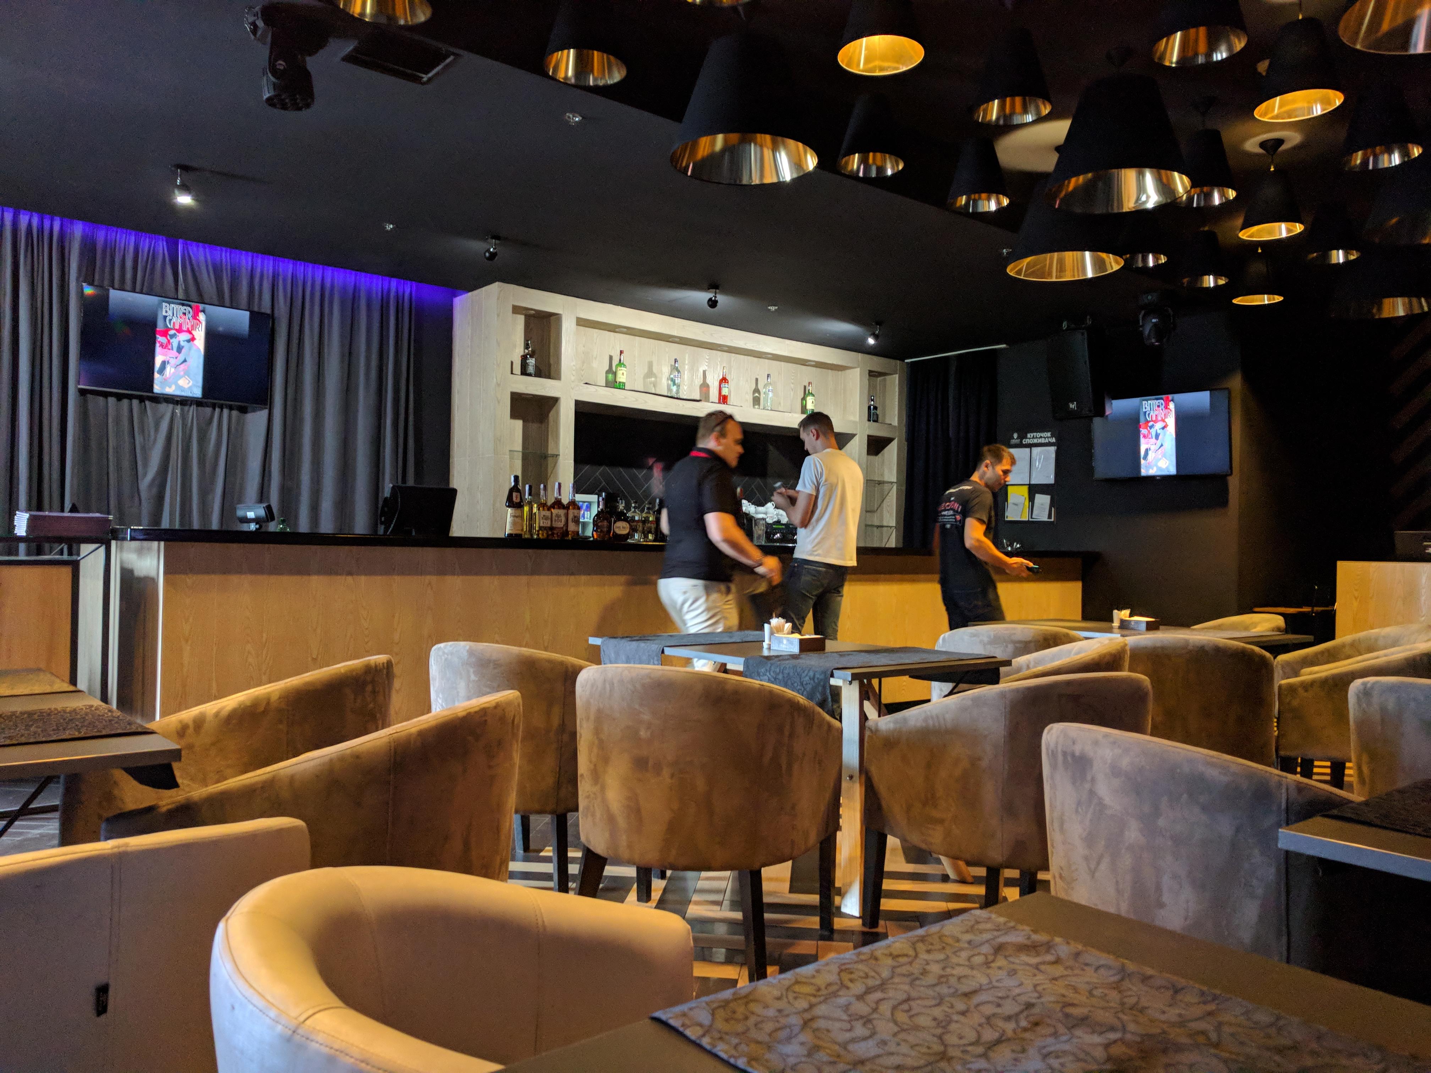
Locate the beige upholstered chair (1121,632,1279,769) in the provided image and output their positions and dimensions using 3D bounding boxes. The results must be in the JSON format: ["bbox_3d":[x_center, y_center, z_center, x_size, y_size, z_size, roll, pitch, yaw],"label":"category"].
[{"bbox_3d":[1.915,0.798,4.426,0.650,0.800,0.652,0,-1,32],"label":"beige upholstered chair"}]

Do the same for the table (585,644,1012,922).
[{"bbox_3d":[0.253,0.790,4.031,0.800,0.750,1.470,2,-1,-39],"label":"table"}]

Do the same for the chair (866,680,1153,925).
[{"bbox_3d":[0.862,0.767,3.064,0.630,0.790,0.630,1,-1,-25],"label":"chair"}]

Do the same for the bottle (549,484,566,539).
[{"bbox_3d":[-0.852,-0.137,5.800,0.093,0.302,0.093,1,-1,-17],"label":"bottle"}]

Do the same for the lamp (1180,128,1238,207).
[{"bbox_3d":[2.078,-1.571,4.552,0.250,0.265,0.250,2,-1,-39],"label":"lamp"}]

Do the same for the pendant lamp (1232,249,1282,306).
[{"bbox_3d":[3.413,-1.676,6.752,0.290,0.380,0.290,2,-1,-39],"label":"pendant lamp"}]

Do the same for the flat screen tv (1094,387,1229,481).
[{"bbox_3d":[3.334,-0.748,8.088,0.070,0.615,1.090,-5,3,-39],"label":"flat screen tv"}]

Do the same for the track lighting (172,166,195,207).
[{"bbox_3d":[-2.503,-1.644,5.050,0.090,0.185,0.100,2,-1,-30],"label":"track lighting"}]

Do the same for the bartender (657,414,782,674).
[{"bbox_3d":[0.013,0.289,5.077,0.520,1.775,0.520,2,-1,-25],"label":"bartender"}]

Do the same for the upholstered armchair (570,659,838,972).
[{"bbox_3d":[-0.066,0.744,3.034,0.650,0.800,0.652,1,-1,26],"label":"upholstered armchair"}]

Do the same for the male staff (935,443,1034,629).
[{"bbox_3d":[1.537,0.340,6.197,0.480,1.765,0.480,2,-1,-32],"label":"male staff"}]

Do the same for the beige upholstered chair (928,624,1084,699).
[{"bbox_3d":[1.345,0.796,4.954,0.650,0.800,0.652,1,-1,10],"label":"beige upholstered chair"}]

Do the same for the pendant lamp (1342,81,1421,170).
[{"bbox_3d":[2.963,-1.833,4.777,0.305,0.310,0.305,1,-1,0],"label":"pendant lamp"}]

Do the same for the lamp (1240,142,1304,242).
[{"bbox_3d":[2.748,-1.732,5.303,0.287,0.460,0.287,2,-1,-39],"label":"lamp"}]

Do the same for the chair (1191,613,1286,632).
[{"bbox_3d":[2.787,0.846,5.986,0.630,0.790,0.630,1,-1,-5],"label":"chair"}]

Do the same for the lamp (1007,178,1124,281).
[{"bbox_3d":[1.776,-1.592,5.433,0.565,0.460,0.565,1,-1,0],"label":"lamp"}]

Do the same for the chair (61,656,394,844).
[{"bbox_3d":[-1.204,0.722,2.859,0.652,0.800,0.650,1,-1,8],"label":"chair"}]

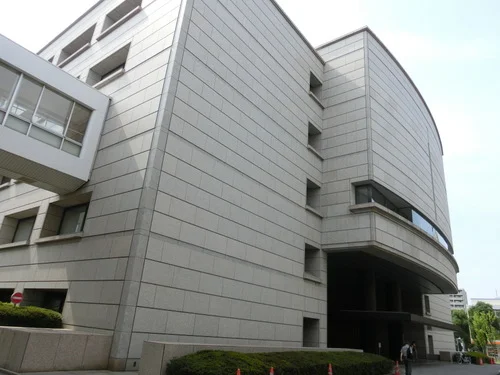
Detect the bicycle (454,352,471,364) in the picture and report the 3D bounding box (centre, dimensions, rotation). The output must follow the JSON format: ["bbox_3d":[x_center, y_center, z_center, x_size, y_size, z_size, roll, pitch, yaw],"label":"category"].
[{"bbox_3d":[20.996,16.887,35.621,1.650,1.020,0.550,10,-22,-13],"label":"bicycle"}]

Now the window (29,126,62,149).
[{"bbox_3d":[-8.660,-2.120,15.340,0.070,0.540,1.280,-11,-27,37],"label":"window"}]

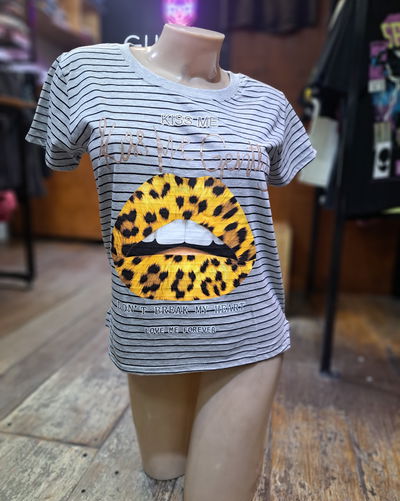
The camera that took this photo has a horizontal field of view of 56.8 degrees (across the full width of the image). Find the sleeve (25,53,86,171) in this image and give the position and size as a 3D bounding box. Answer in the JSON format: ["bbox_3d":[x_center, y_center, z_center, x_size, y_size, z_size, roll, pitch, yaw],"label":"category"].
[{"bbox_3d":[-0.238,-0.226,0.610,0.088,0.178,0.120,-3,10,-24],"label":"sleeve"}]

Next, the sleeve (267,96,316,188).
[{"bbox_3d":[0.184,-0.229,0.775,0.088,0.178,0.120,-3,10,-24],"label":"sleeve"}]

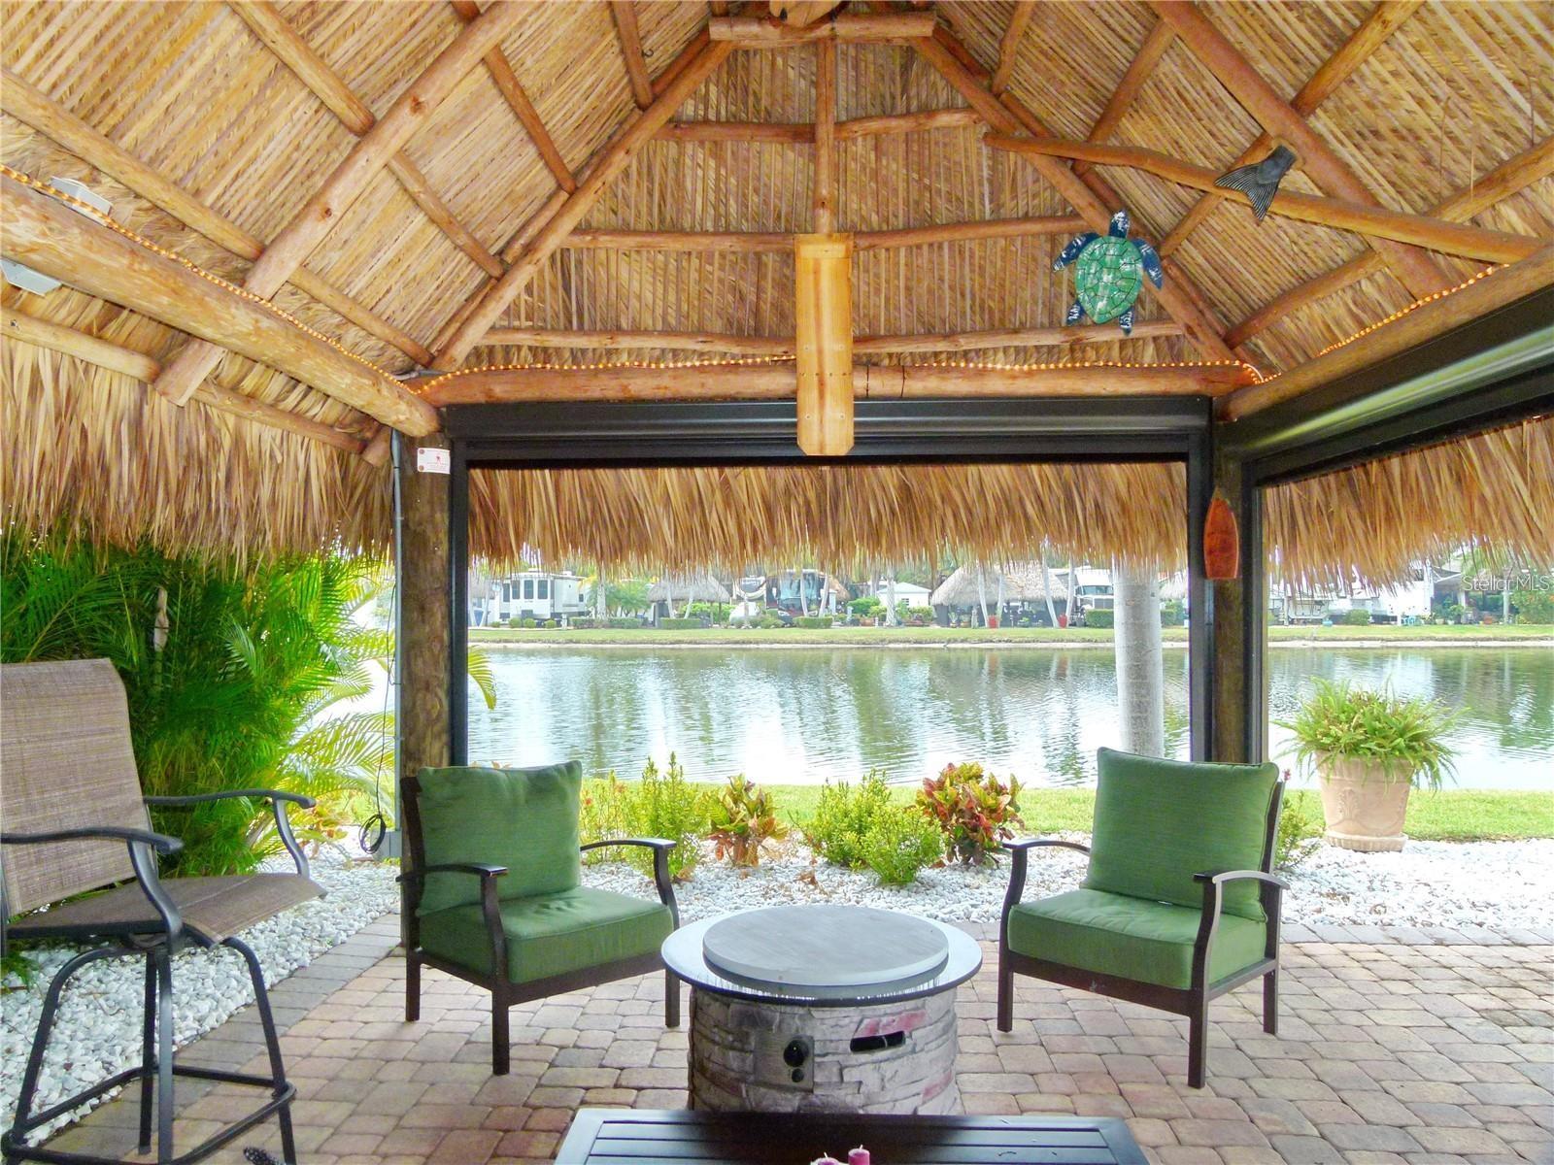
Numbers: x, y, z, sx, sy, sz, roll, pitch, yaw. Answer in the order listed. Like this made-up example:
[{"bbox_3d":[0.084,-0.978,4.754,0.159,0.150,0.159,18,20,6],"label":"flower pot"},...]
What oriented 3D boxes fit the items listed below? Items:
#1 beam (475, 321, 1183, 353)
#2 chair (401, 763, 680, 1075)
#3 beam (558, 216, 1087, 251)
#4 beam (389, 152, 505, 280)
[{"bbox_3d":[0.222,-1.050,4.819,3.080,0.110,0.090,0,-1,2],"label":"beam"},{"bbox_3d":[-0.851,1.123,4.034,0.730,0.900,0.790,2,-2,-42],"label":"chair"},{"bbox_3d":[0.199,-1.489,4.787,2.280,0.110,0.090,0,-1,2],"label":"beam"},{"bbox_3d":[-1.225,-1.360,4.275,0.068,0.068,1.331,0,-1,1],"label":"beam"}]

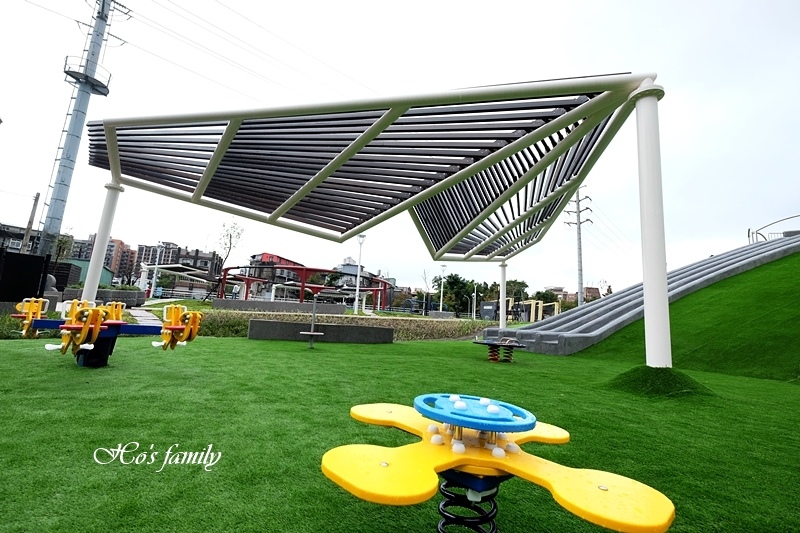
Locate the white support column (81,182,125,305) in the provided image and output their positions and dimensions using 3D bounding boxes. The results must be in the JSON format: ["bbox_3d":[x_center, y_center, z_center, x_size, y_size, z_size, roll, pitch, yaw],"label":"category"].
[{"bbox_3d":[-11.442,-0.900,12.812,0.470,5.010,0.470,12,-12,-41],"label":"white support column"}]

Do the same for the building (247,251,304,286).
[{"bbox_3d":[-33.145,3.433,88.000,7.500,12.500,14.000,1,-9,19],"label":"building"}]

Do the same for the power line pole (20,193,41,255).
[{"bbox_3d":[-32.457,-2.441,29.014,0.350,8.410,0.350,-4,-12,41],"label":"power line pole"}]

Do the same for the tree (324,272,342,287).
[{"bbox_3d":[-9.978,3.358,50.003,2.900,4.960,2.900,6,-9,-11],"label":"tree"}]

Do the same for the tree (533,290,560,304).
[{"bbox_3d":[29.695,7.837,68.003,5.000,5.900,4.700,0,-10,24],"label":"tree"}]

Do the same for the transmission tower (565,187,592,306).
[{"bbox_3d":[39.420,-2.849,73.087,5.500,31.560,1.400,-1,-10,30],"label":"transmission tower"}]

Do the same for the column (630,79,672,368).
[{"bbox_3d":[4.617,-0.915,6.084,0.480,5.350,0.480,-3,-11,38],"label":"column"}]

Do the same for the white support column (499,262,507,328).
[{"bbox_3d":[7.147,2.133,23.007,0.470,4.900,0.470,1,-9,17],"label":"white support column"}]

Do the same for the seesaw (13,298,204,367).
[{"bbox_3d":[-4.183,0.878,4.649,2.650,0.870,1.300,-1,-10,30],"label":"seesaw"}]

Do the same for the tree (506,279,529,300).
[{"bbox_3d":[19.315,5.333,55.005,3.900,6.770,3.900,1,-10,19],"label":"tree"}]

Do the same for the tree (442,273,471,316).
[{"bbox_3d":[8.142,4.141,48.006,3.900,6.620,3.900,3,-9,10],"label":"tree"}]

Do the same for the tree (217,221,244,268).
[{"bbox_3d":[-10.620,-0.477,20.009,1.500,4.940,1.500,9,-10,-28],"label":"tree"}]

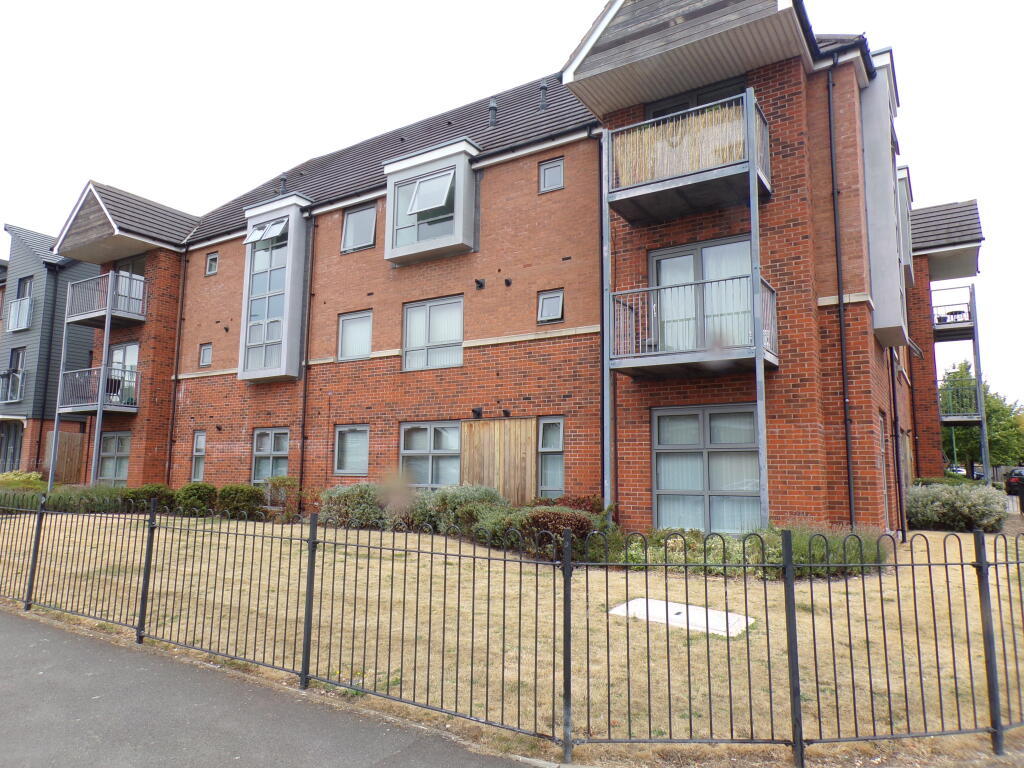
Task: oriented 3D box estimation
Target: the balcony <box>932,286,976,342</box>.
[{"bbox_3d":[13.537,-2.085,21.751,1.020,1.160,2.550,-4,-9,32],"label":"balcony"}]

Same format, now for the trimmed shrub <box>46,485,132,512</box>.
[{"bbox_3d":[-11.144,3.045,18.875,3.400,0.700,0.900,-4,-9,34],"label":"trimmed shrub"}]

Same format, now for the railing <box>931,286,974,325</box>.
[{"bbox_3d":[13.521,-2.163,21.772,0.980,1.000,2.450,-4,-9,32],"label":"railing"}]

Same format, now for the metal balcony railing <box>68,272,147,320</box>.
[{"bbox_3d":[-12.332,-2.522,21.490,2.420,1.120,0.950,-4,-9,34],"label":"metal balcony railing"}]

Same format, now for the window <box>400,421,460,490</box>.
[{"bbox_3d":[-1.768,1.765,15.176,1.680,1.950,0.100,-4,-9,34],"label":"window"}]

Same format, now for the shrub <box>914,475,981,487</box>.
[{"bbox_3d":[11.814,3.127,19.141,1.600,1.150,1.400,-4,-9,32],"label":"shrub"}]

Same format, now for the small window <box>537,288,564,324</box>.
[{"bbox_3d":[0.788,-1.501,13.858,0.610,0.670,0.180,-4,-9,34],"label":"small window"}]

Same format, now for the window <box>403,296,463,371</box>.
[{"bbox_3d":[-1.726,-1.092,15.482,1.680,1.550,0.110,-4,-9,32],"label":"window"}]

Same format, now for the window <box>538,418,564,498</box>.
[{"bbox_3d":[0.768,1.576,13.539,0.560,1.910,0.120,-4,-9,32],"label":"window"}]

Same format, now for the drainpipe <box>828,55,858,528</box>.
[{"bbox_3d":[5.044,-1.416,10.860,0.090,7.400,0.120,-4,-9,34],"label":"drainpipe"}]

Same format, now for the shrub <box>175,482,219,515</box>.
[{"bbox_3d":[-7.845,2.853,17.668,1.001,0.796,1.001,-4,-9,34],"label":"shrub"}]

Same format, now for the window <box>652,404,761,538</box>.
[{"bbox_3d":[3.087,1.371,11.252,1.800,2.030,0.150,-4,-9,34],"label":"window"}]

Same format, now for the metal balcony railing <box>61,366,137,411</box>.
[{"bbox_3d":[-12.125,0.183,20.852,2.360,1.030,1.050,-4,-9,32],"label":"metal balcony railing"}]

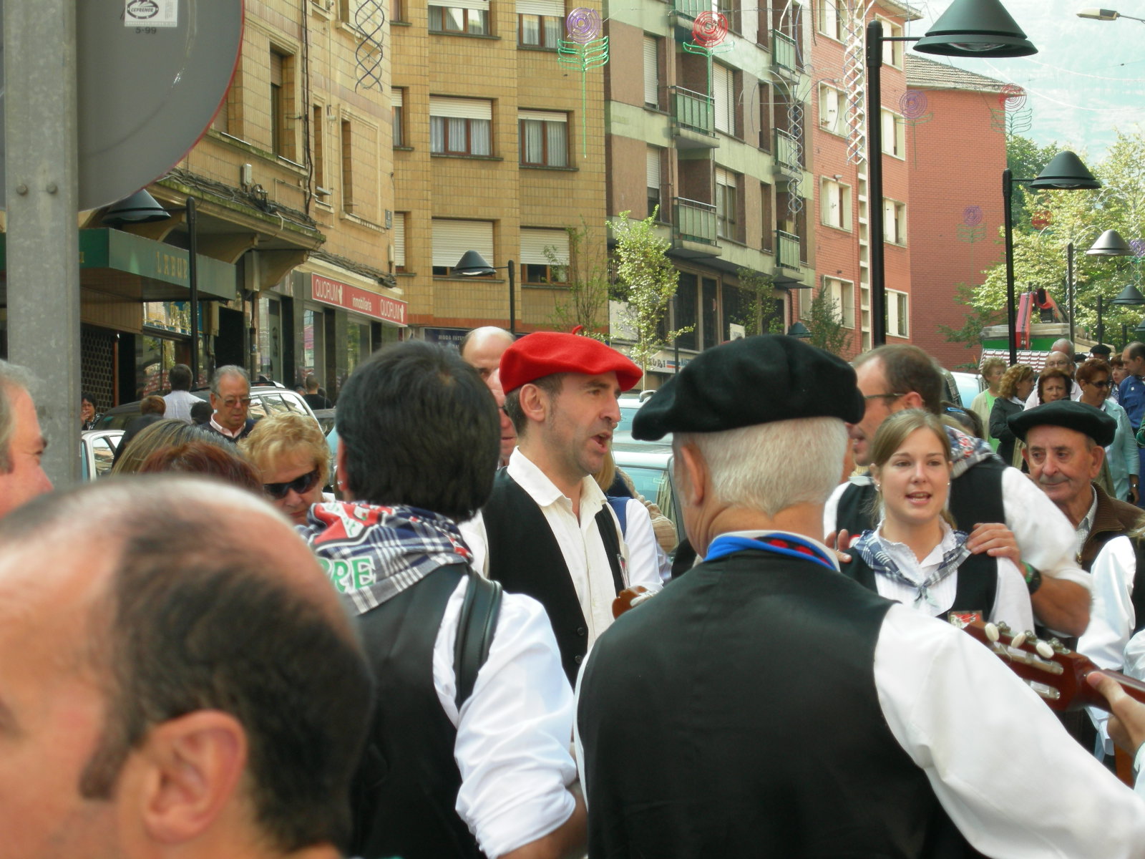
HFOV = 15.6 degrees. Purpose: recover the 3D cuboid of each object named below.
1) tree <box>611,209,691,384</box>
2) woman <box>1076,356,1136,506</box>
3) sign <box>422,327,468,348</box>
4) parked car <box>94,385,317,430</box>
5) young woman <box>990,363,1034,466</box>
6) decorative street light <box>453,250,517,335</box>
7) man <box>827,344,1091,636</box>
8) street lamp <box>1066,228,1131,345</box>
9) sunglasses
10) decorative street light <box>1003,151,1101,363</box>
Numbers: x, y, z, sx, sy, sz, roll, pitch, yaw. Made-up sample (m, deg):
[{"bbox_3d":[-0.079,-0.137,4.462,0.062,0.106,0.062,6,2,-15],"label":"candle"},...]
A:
[{"bbox_3d":[1.748,-2.241,92.000,1.750,5.400,1.750,-1,-2,0],"label":"tree"},{"bbox_3d":[3.265,0.379,25.475,0.500,1.630,0.360,0,-2,-27],"label":"woman"},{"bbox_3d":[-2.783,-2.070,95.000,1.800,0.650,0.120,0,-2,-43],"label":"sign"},{"bbox_3d":[-3.749,0.331,43.500,1.760,1.620,4.300,-2,-2,18],"label":"parked car"},{"bbox_3d":[2.865,0.388,26.975,0.360,1.630,0.480,-2,-2,27],"label":"young woman"},{"bbox_3d":[-1.455,-1.151,71.000,1.080,3.800,0.750,-1,-2,7],"label":"decorative street light"},{"bbox_3d":[0.731,0.687,8.373,0.560,1.720,0.450,-2,-2,36],"label":"man"},{"bbox_3d":[8.039,-1.116,63.000,1.050,3.800,0.750,-1,-2,7],"label":"street lamp"},{"bbox_3d":[-0.626,0.097,9.255,0.145,0.050,0.140,-16,24,-2],"label":"sunglasses"},{"bbox_3d":[5.104,-0.977,44.000,1.050,3.870,0.750,-1,-2,7],"label":"decorative street light"}]

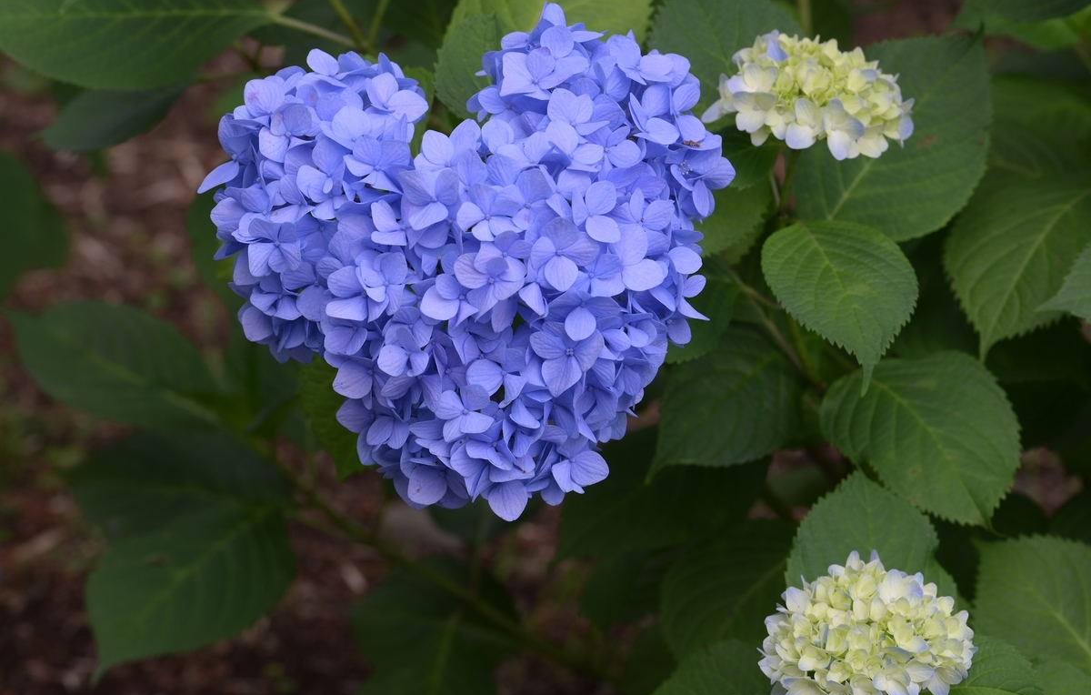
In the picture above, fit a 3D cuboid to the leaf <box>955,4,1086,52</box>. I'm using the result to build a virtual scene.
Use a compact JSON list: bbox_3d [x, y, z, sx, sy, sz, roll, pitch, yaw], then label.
[{"bbox_3d":[0.275,-0.189,1.580,0.090,0.018,0.060,-9,34,-19],"label":"leaf"}]

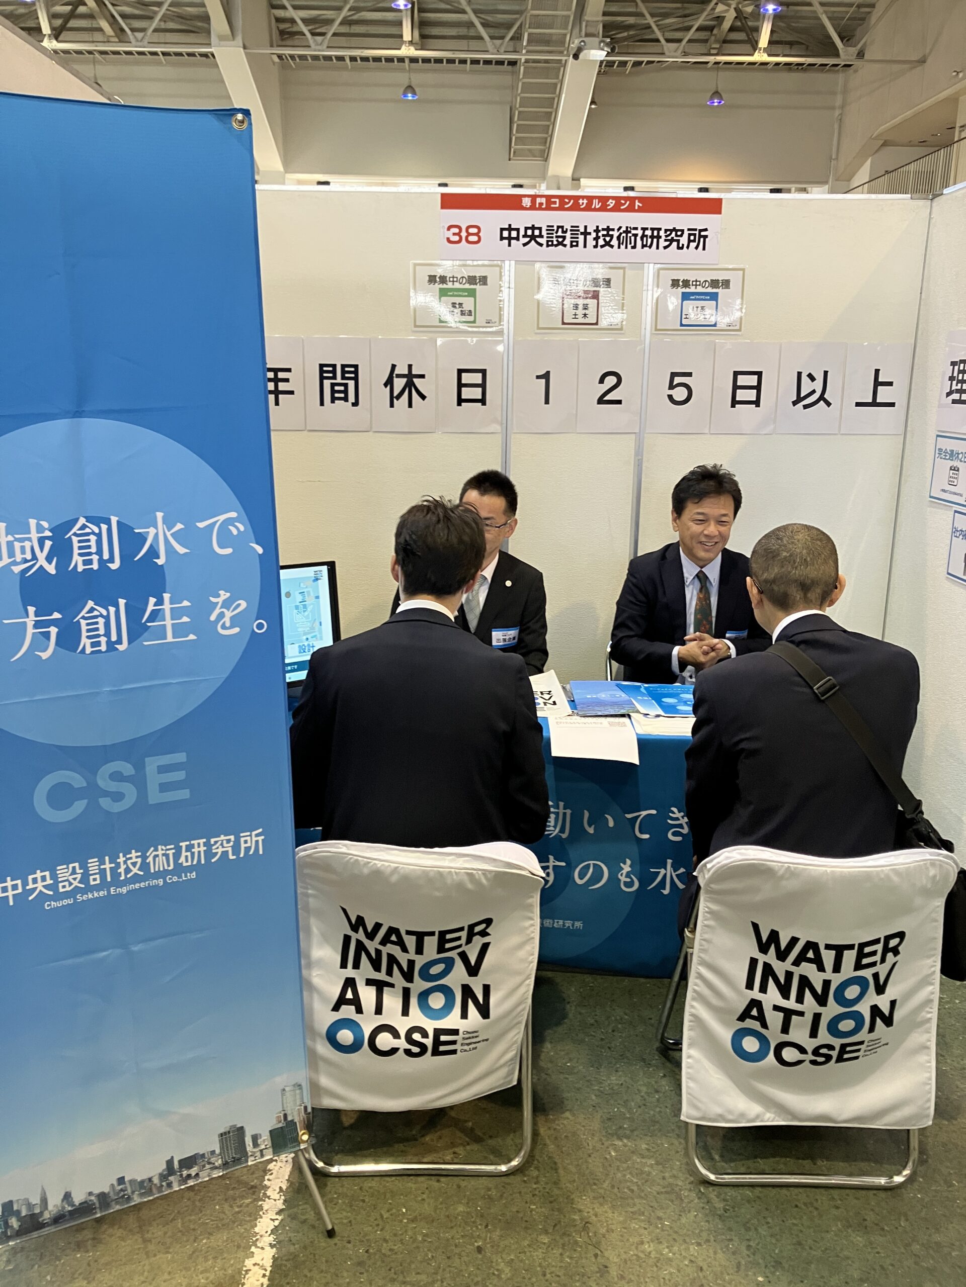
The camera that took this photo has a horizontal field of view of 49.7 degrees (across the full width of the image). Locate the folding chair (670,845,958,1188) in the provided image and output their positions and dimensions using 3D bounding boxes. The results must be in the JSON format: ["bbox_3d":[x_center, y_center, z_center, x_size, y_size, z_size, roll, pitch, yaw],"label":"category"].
[{"bbox_3d":[0.626,0.659,2.151,0.480,0.745,0.500,0,15,0],"label":"folding chair"}]

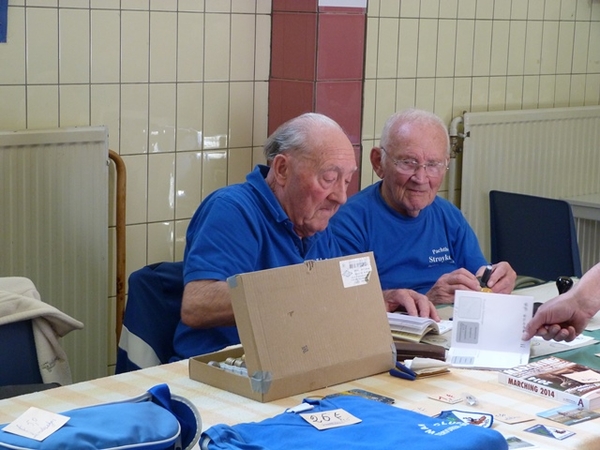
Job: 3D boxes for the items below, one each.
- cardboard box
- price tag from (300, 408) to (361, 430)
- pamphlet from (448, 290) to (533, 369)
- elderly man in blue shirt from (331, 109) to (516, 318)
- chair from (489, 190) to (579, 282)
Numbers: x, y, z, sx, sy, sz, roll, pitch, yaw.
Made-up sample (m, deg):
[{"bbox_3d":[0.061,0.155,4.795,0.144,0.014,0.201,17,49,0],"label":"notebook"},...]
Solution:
[{"bbox_3d":[-0.007,0.164,2.314,0.330,0.207,0.190,-8,14,-44],"label":"cardboard box"},{"bbox_3d":[0.047,0.296,1.991,0.079,0.003,0.060,-5,16,-31],"label":"price tag"},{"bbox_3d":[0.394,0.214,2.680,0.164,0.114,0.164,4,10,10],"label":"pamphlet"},{"bbox_3d":[0.300,0.322,3.029,0.520,1.170,0.700,-5,12,-35],"label":"elderly man in blue shirt"},{"bbox_3d":[0.849,0.292,4.331,0.440,0.820,0.490,11,14,43],"label":"chair"}]

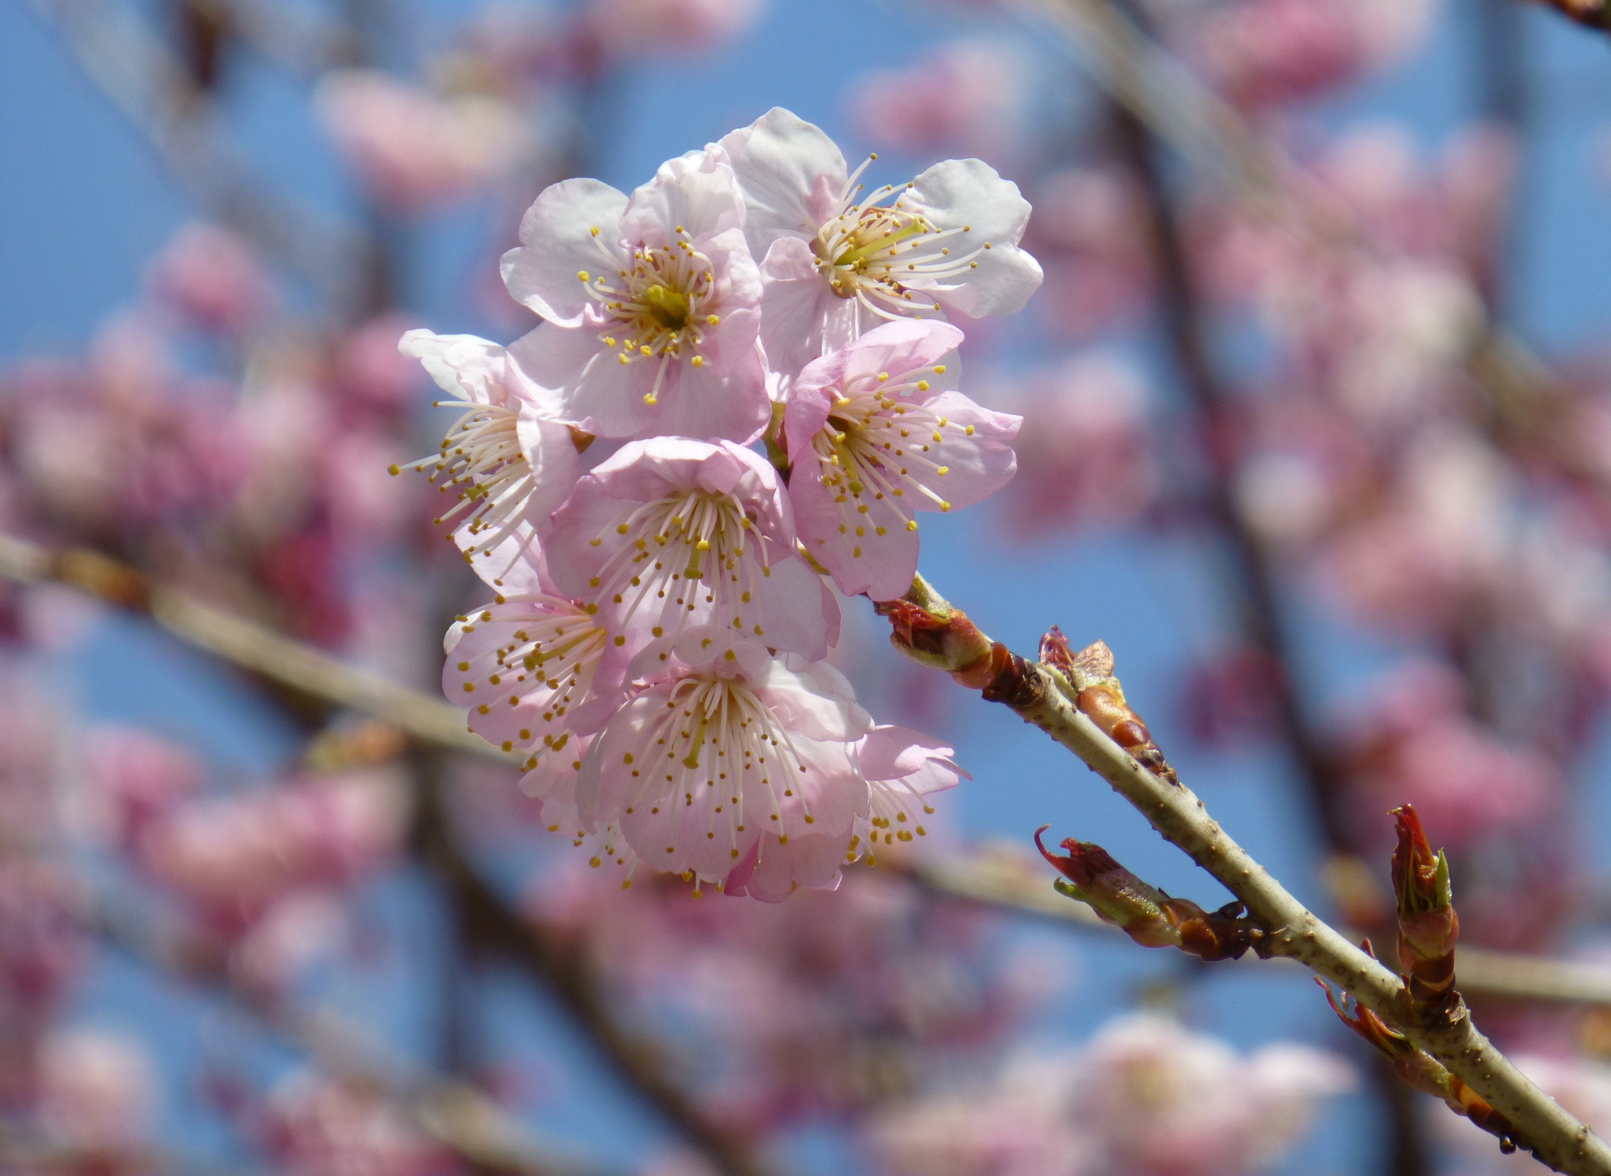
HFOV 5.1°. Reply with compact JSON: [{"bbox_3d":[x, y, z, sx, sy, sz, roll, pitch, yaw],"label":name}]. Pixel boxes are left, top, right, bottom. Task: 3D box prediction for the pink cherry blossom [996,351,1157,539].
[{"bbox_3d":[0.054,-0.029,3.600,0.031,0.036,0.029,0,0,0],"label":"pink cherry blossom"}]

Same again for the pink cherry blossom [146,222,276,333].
[{"bbox_3d":[-0.123,-0.064,3.700,0.026,0.022,0.020,0,0,0],"label":"pink cherry blossom"}]

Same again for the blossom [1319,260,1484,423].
[{"bbox_3d":[0.116,-0.048,3.500,0.030,0.031,0.026,0,0,0],"label":"blossom"}]

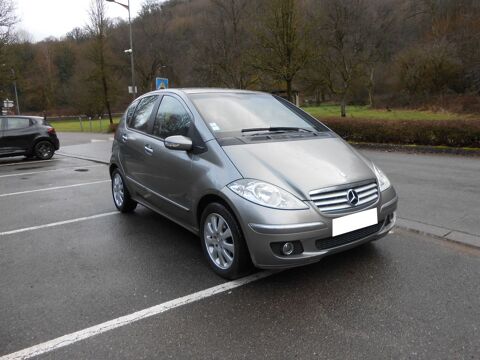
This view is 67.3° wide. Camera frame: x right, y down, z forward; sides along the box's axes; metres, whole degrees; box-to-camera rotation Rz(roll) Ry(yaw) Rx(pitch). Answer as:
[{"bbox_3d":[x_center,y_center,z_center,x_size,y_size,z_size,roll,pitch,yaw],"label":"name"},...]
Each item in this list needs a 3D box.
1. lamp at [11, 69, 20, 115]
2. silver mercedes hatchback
[{"bbox_3d":[-26.819,-9.601,43.153,0.700,6.970,0.300,-1,10,0],"label":"lamp"},{"bbox_3d":[-0.183,-0.243,4.264,1.800,1.590,3.840,-8,13,-35],"label":"silver mercedes hatchback"}]

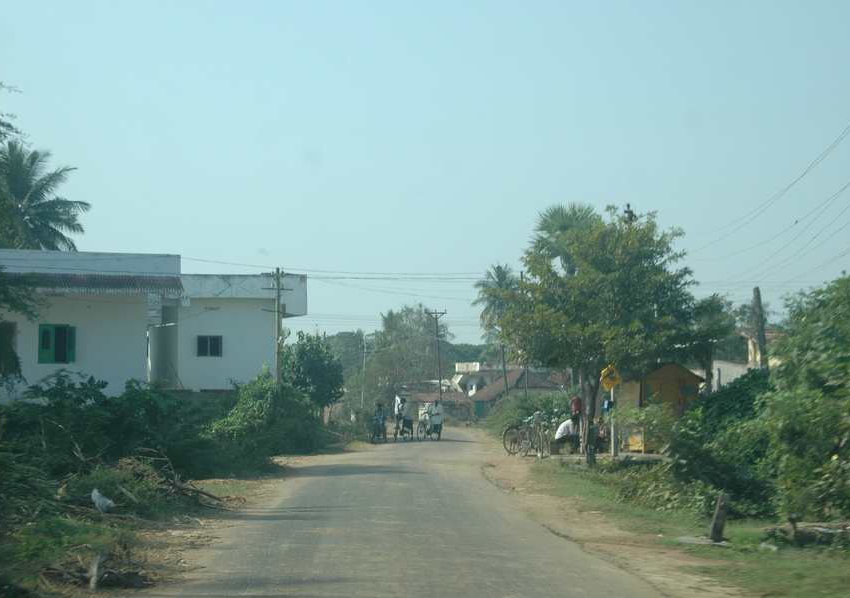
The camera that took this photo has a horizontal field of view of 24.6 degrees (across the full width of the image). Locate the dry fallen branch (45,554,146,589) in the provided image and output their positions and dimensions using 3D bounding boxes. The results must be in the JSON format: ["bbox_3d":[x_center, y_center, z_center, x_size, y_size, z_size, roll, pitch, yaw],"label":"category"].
[{"bbox_3d":[-2.470,2.043,14.600,0.850,0.280,0.550,0,-3,0],"label":"dry fallen branch"}]

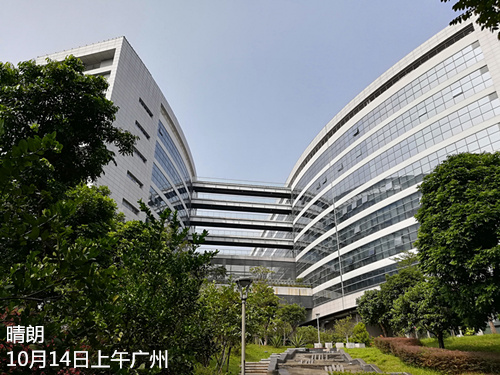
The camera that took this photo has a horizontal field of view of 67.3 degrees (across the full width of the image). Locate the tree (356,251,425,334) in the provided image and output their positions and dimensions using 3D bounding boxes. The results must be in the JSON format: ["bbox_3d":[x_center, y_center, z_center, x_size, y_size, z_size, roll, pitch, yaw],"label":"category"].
[{"bbox_3d":[11.366,8.654,30.270,5.562,6.831,5.395,0,-26,0],"label":"tree"}]

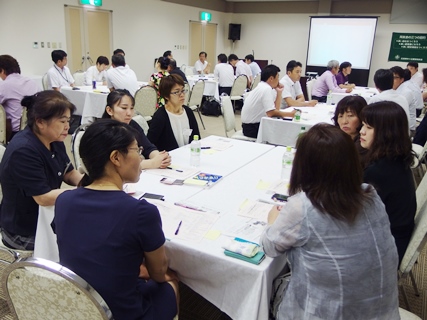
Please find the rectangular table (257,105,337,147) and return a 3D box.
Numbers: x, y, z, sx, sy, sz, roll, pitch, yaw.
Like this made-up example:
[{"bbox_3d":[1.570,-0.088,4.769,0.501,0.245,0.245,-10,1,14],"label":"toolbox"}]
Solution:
[{"bbox_3d":[1.507,-0.248,5.042,1.200,0.700,1.800,11,19,27],"label":"rectangular table"}]

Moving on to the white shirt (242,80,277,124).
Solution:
[{"bbox_3d":[0.533,-0.690,4.781,0.420,0.525,0.450,4,17,5],"label":"white shirt"}]

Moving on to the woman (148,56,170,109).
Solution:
[{"bbox_3d":[-1.037,-1.185,6.962,0.750,1.220,0.460,11,19,29],"label":"woman"}]

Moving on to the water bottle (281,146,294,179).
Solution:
[{"bbox_3d":[0.453,0.021,2.395,0.066,0.211,0.066,2,17,0],"label":"water bottle"}]

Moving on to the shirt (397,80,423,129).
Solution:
[{"bbox_3d":[2.396,-0.666,4.901,0.400,0.625,0.460,11,19,27],"label":"shirt"}]

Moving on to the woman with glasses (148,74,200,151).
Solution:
[{"bbox_3d":[-0.212,-0.075,3.323,0.720,1.220,0.470,17,22,41],"label":"woman with glasses"}]

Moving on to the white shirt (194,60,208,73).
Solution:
[{"bbox_3d":[-0.293,-2.373,10.501,0.420,0.533,0.280,0,17,-8],"label":"white shirt"}]

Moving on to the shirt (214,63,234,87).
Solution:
[{"bbox_3d":[0.242,-1.861,8.701,0.440,0.540,0.300,-5,18,-24],"label":"shirt"}]

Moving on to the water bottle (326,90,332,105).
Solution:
[{"bbox_3d":[1.675,-0.898,5.665,0.066,0.203,0.066,2,17,0],"label":"water bottle"}]

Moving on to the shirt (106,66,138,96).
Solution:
[{"bbox_3d":[-1.411,-1.146,6.051,0.460,0.561,0.380,-10,21,-36],"label":"shirt"}]

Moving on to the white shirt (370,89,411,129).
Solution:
[{"bbox_3d":[1.896,-0.503,4.301,0.480,0.541,0.360,-6,19,-27],"label":"white shirt"}]

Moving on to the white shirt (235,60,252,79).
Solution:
[{"bbox_3d":[0.699,-2.026,9.201,0.380,0.570,0.440,12,19,31],"label":"white shirt"}]

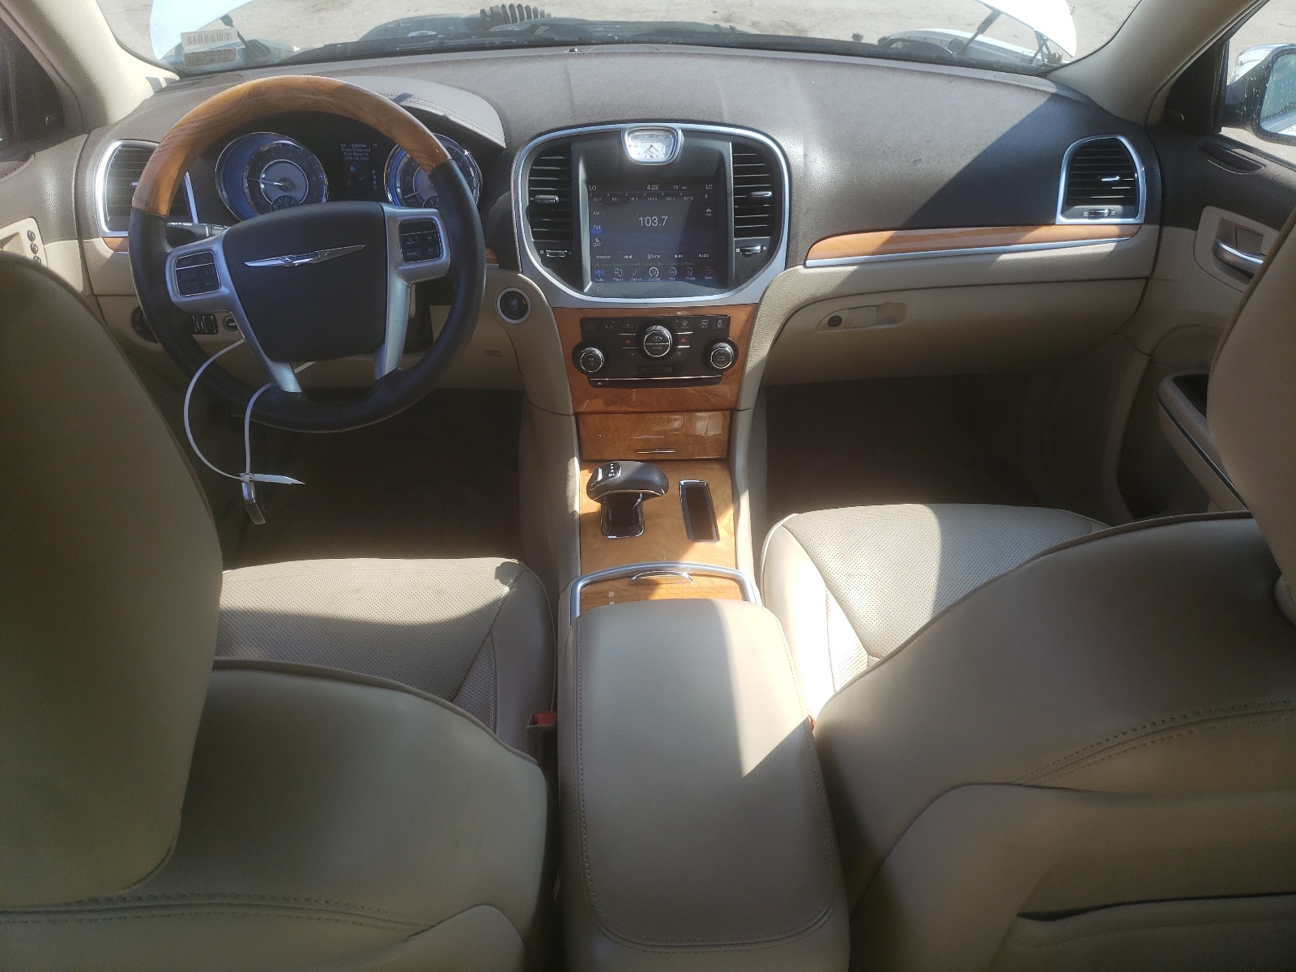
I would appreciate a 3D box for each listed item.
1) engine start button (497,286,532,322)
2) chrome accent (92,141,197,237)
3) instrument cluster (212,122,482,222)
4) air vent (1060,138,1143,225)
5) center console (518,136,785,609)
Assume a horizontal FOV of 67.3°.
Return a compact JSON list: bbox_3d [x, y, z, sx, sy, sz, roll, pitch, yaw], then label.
[{"bbox_3d":[-0.176,-0.240,1.285,0.046,0.046,0.015,6,22,7],"label":"engine start button"},{"bbox_3d":[-0.650,-0.384,1.265,0.122,0.122,0.035,-2,16,-5],"label":"chrome accent"},{"bbox_3d":[-0.391,-0.404,1.295,0.335,0.146,0.075,-2,16,-5],"label":"instrument cluster"},{"bbox_3d":[0.639,-0.431,1.375,0.122,0.122,0.035,-2,16,-5],"label":"air vent"},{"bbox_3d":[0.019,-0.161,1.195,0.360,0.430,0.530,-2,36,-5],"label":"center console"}]

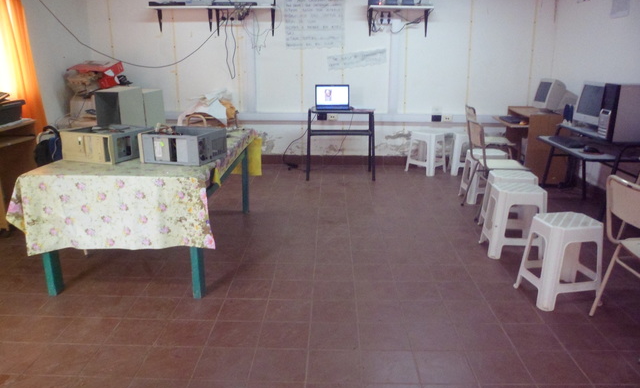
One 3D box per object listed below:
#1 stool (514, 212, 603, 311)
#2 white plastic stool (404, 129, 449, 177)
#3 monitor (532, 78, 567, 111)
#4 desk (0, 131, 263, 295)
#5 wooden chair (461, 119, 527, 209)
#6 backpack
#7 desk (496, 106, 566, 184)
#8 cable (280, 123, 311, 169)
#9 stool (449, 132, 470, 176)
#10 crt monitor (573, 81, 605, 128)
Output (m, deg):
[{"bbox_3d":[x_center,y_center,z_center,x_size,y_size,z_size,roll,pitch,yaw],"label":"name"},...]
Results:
[{"bbox_3d":[1.334,0.357,2.643,0.355,0.456,0.355,-1,16,-5],"label":"stool"},{"bbox_3d":[1.283,-0.491,5.732,0.360,0.470,0.360,-14,21,-42],"label":"white plastic stool"},{"bbox_3d":[2.611,-1.069,5.261,0.360,0.367,0.360,-1,16,-5],"label":"monitor"},{"bbox_3d":[-1.040,0.027,3.360,0.952,0.716,1.747,1,15,1],"label":"desk"},{"bbox_3d":[1.532,-0.223,4.140,0.480,0.810,0.440,1,15,1],"label":"wooden chair"},{"bbox_3d":[-1.871,-0.292,3.431,0.280,0.420,0.200,6,16,20],"label":"backpack"},{"bbox_3d":[2.388,-0.584,5.587,0.663,0.752,0.964,1,15,4],"label":"desk"},{"bbox_3d":[-0.259,-0.548,5.760,0.312,0.528,0.336,1,16,1],"label":"cable"},{"bbox_3d":[1.752,-0.479,5.700,0.360,0.470,0.360,1,15,5],"label":"stool"},{"bbox_3d":[2.576,-0.776,4.319,0.396,0.432,0.408,1,16,1],"label":"crt monitor"}]

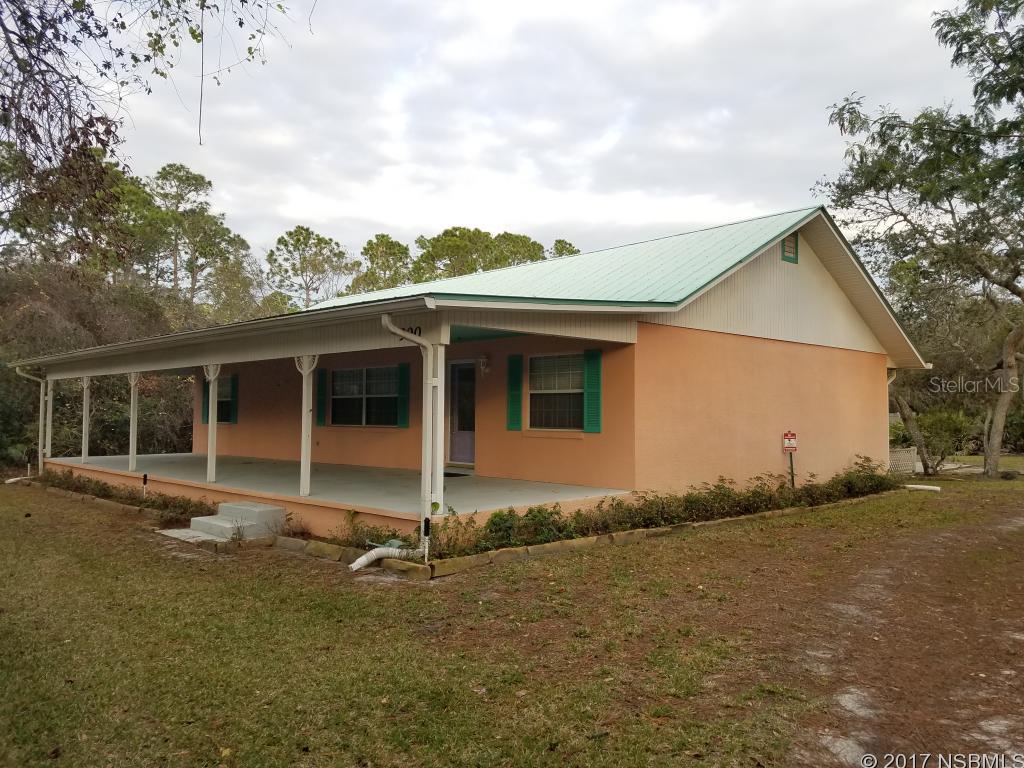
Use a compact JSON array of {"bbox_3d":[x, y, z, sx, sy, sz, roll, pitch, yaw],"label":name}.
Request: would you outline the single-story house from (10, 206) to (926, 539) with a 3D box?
[{"bbox_3d":[-1.198,-0.484,20.052,17.322,5.685,16.711,-2,-3,45],"label":"single-story house"}]

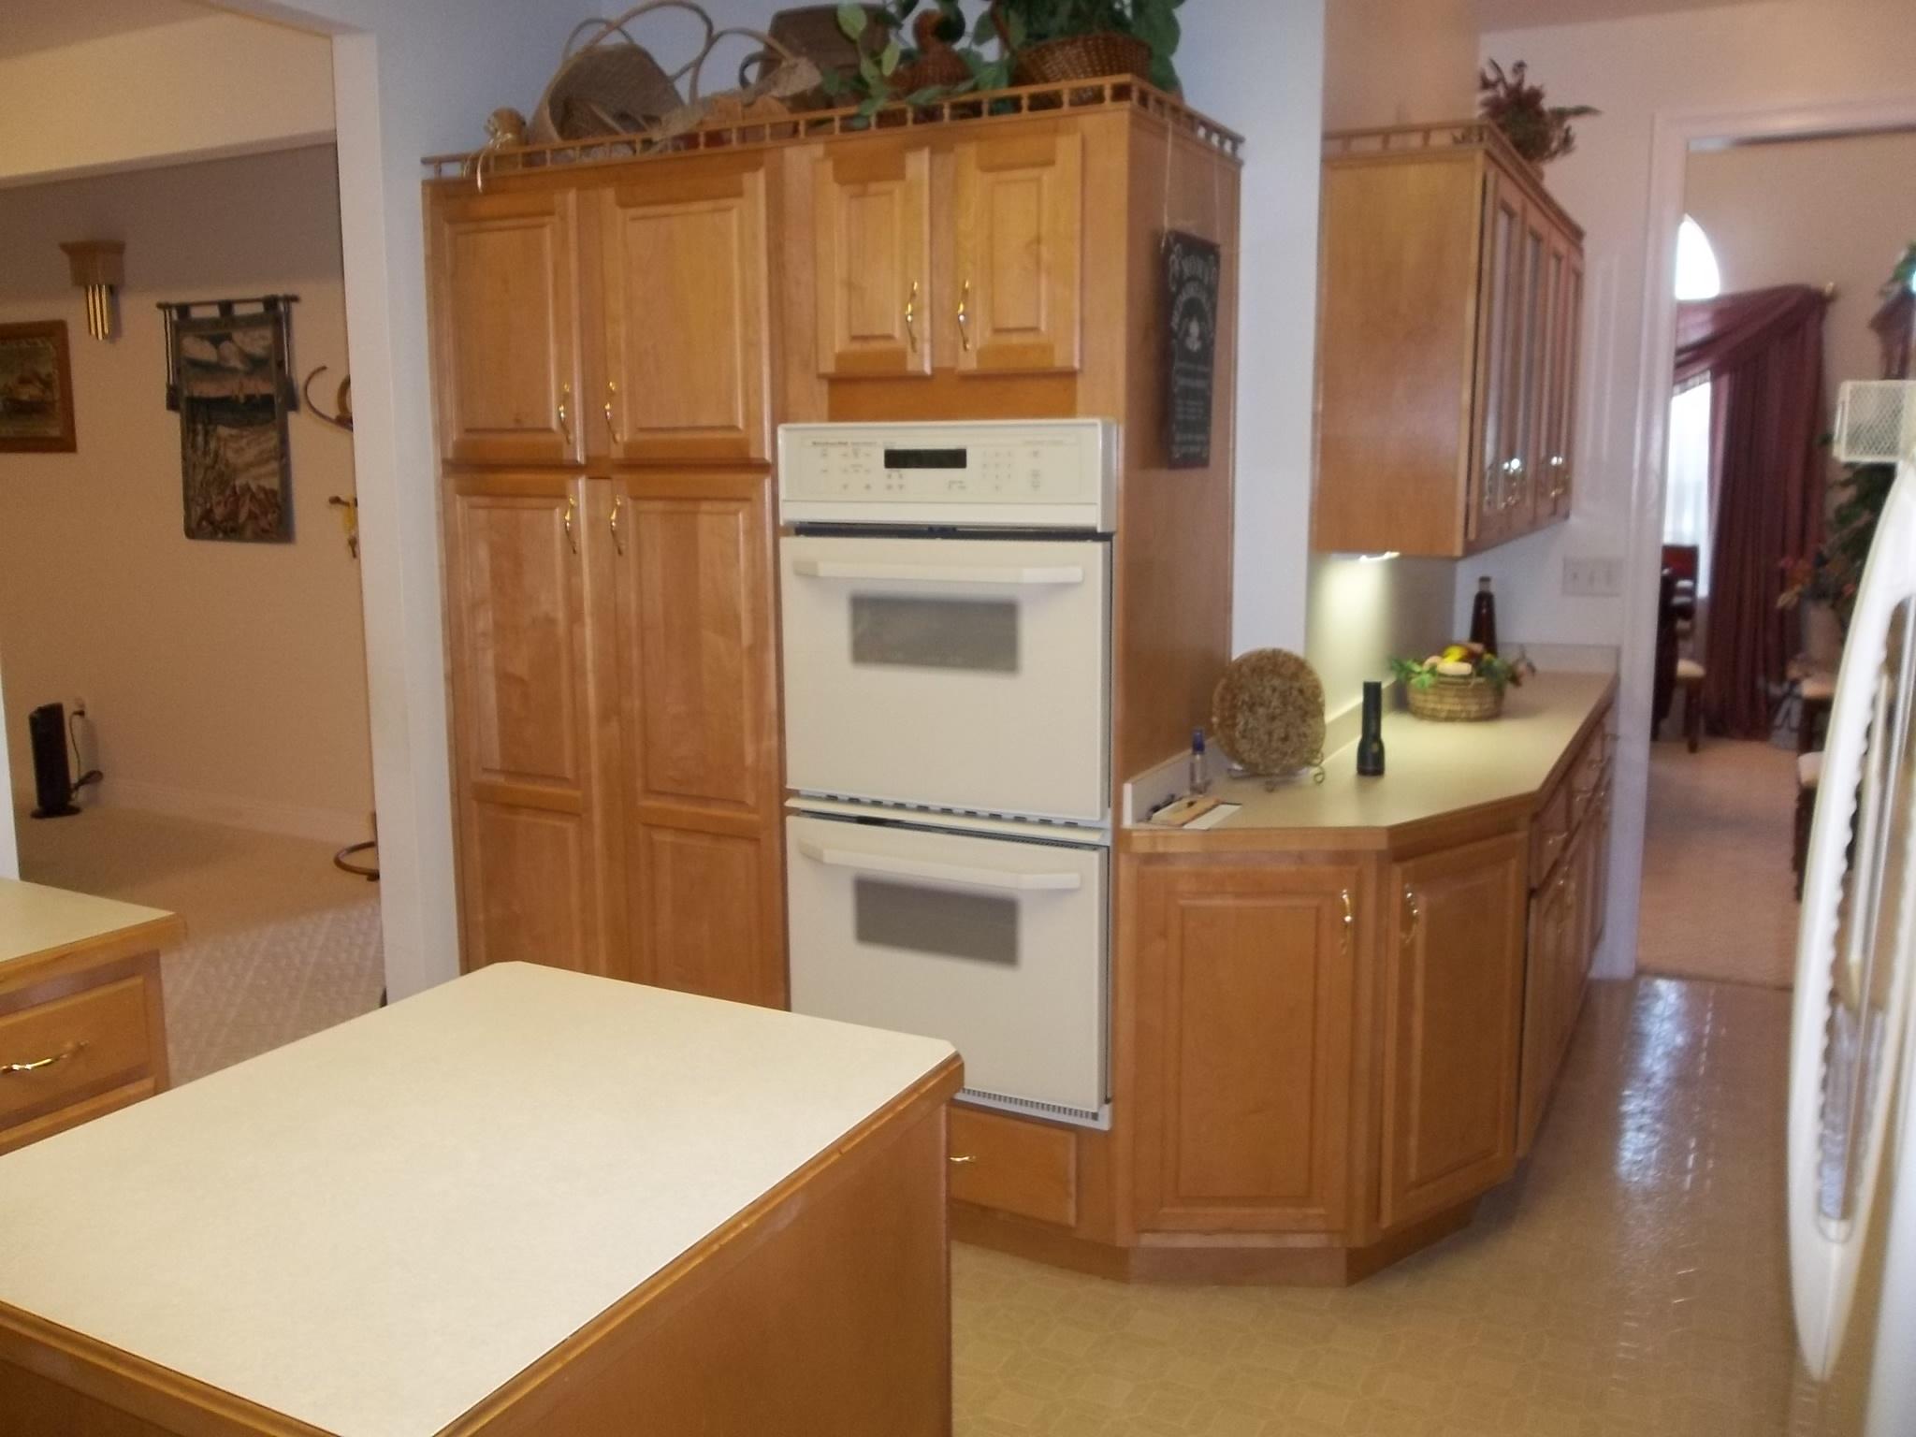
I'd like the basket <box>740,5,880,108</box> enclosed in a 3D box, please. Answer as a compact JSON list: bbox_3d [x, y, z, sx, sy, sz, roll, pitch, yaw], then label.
[{"bbox_3d":[-0.256,-1.270,3.056,0.328,0.308,0.229,4,10,26],"label":"basket"}]

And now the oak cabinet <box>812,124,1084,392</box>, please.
[{"bbox_3d":[0.106,-0.841,2.877,0.567,0.443,0.607,4,10,26],"label":"oak cabinet"}]

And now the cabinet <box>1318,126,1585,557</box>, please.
[{"bbox_3d":[1.251,-0.837,3.640,0.328,0.806,1.672,5,10,28],"label":"cabinet"}]

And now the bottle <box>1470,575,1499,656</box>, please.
[{"bbox_3d":[1.494,-0.234,4.231,0.077,0.320,0.077,4,10,26],"label":"bottle"}]

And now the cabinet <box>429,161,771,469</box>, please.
[{"bbox_3d":[-0.587,-0.833,3.243,0.856,0.582,0.627,4,10,26],"label":"cabinet"}]

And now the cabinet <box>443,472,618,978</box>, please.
[{"bbox_3d":[-0.757,0.141,3.482,0.458,1.408,0.627,4,10,26],"label":"cabinet"}]

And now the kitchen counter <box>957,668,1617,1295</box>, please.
[{"bbox_3d":[1.096,0.484,3.582,0.672,0.920,2.418,5,10,28],"label":"kitchen counter"}]

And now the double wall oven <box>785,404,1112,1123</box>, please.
[{"bbox_3d":[0.092,0.060,2.974,0.682,1.269,0.597,4,10,26],"label":"double wall oven"}]

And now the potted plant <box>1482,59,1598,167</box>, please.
[{"bbox_3d":[1.307,-1.313,3.436,0.269,0.289,0.249,4,10,26],"label":"potted plant"}]

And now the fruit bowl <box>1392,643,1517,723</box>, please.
[{"bbox_3d":[1.269,-0.098,3.798,0.298,0.189,0.269,4,10,26],"label":"fruit bowl"}]

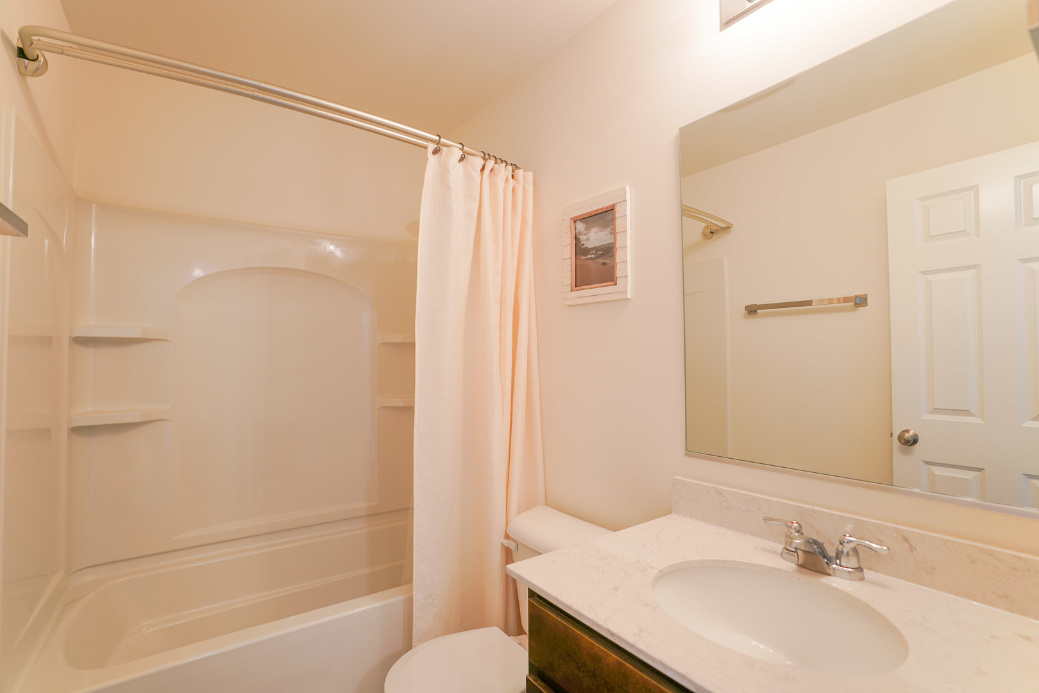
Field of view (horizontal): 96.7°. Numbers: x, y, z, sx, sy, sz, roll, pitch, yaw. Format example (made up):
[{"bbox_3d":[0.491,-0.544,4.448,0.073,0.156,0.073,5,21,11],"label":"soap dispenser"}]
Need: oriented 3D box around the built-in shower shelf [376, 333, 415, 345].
[{"bbox_3d":[-0.579,-0.038,2.372,0.275,0.042,0.115,2,-3,-37],"label":"built-in shower shelf"}]

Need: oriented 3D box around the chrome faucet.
[{"bbox_3d":[0.579,0.410,0.915,0.150,0.090,0.225,2,-3,-37],"label":"chrome faucet"}]

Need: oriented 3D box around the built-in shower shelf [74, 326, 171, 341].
[{"bbox_3d":[-1.457,-0.050,1.717,0.275,0.042,0.115,2,-3,-37],"label":"built-in shower shelf"}]

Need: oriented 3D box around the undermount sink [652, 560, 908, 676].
[{"bbox_3d":[0.433,0.526,0.808,0.365,0.150,0.400,2,-3,-37],"label":"undermount sink"}]

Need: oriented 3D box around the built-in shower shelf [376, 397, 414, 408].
[{"bbox_3d":[-0.579,0.278,2.360,0.275,0.042,0.115,2,-3,-37],"label":"built-in shower shelf"}]

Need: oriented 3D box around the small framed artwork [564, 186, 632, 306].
[{"bbox_3d":[0.254,-0.325,1.556,0.022,0.352,0.293,2,-3,-37],"label":"small framed artwork"}]

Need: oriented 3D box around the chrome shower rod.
[{"bbox_3d":[-0.563,-0.693,1.480,1.440,0.090,0.250,2,-3,-37],"label":"chrome shower rod"}]

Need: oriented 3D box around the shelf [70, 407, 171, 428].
[{"bbox_3d":[-1.457,0.255,1.705,0.275,0.044,0.115,2,-3,-37],"label":"shelf"}]

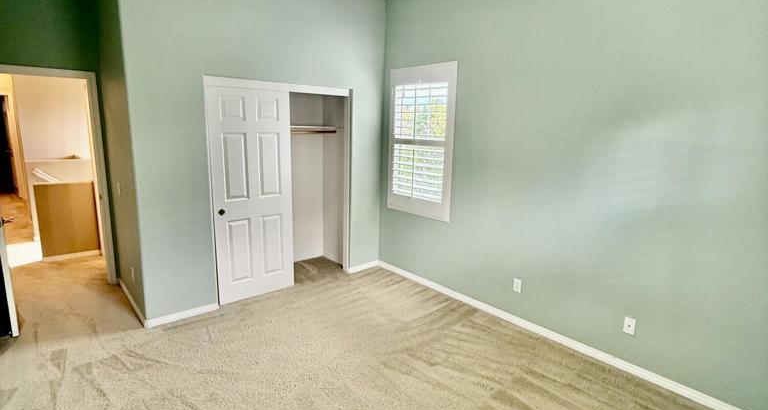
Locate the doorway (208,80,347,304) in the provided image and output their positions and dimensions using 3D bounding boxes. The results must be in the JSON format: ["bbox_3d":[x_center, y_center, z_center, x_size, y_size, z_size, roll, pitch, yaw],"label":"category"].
[{"bbox_3d":[-0.973,-0.141,4.124,1.483,2.053,0.120,-8,14,-40],"label":"doorway"}]

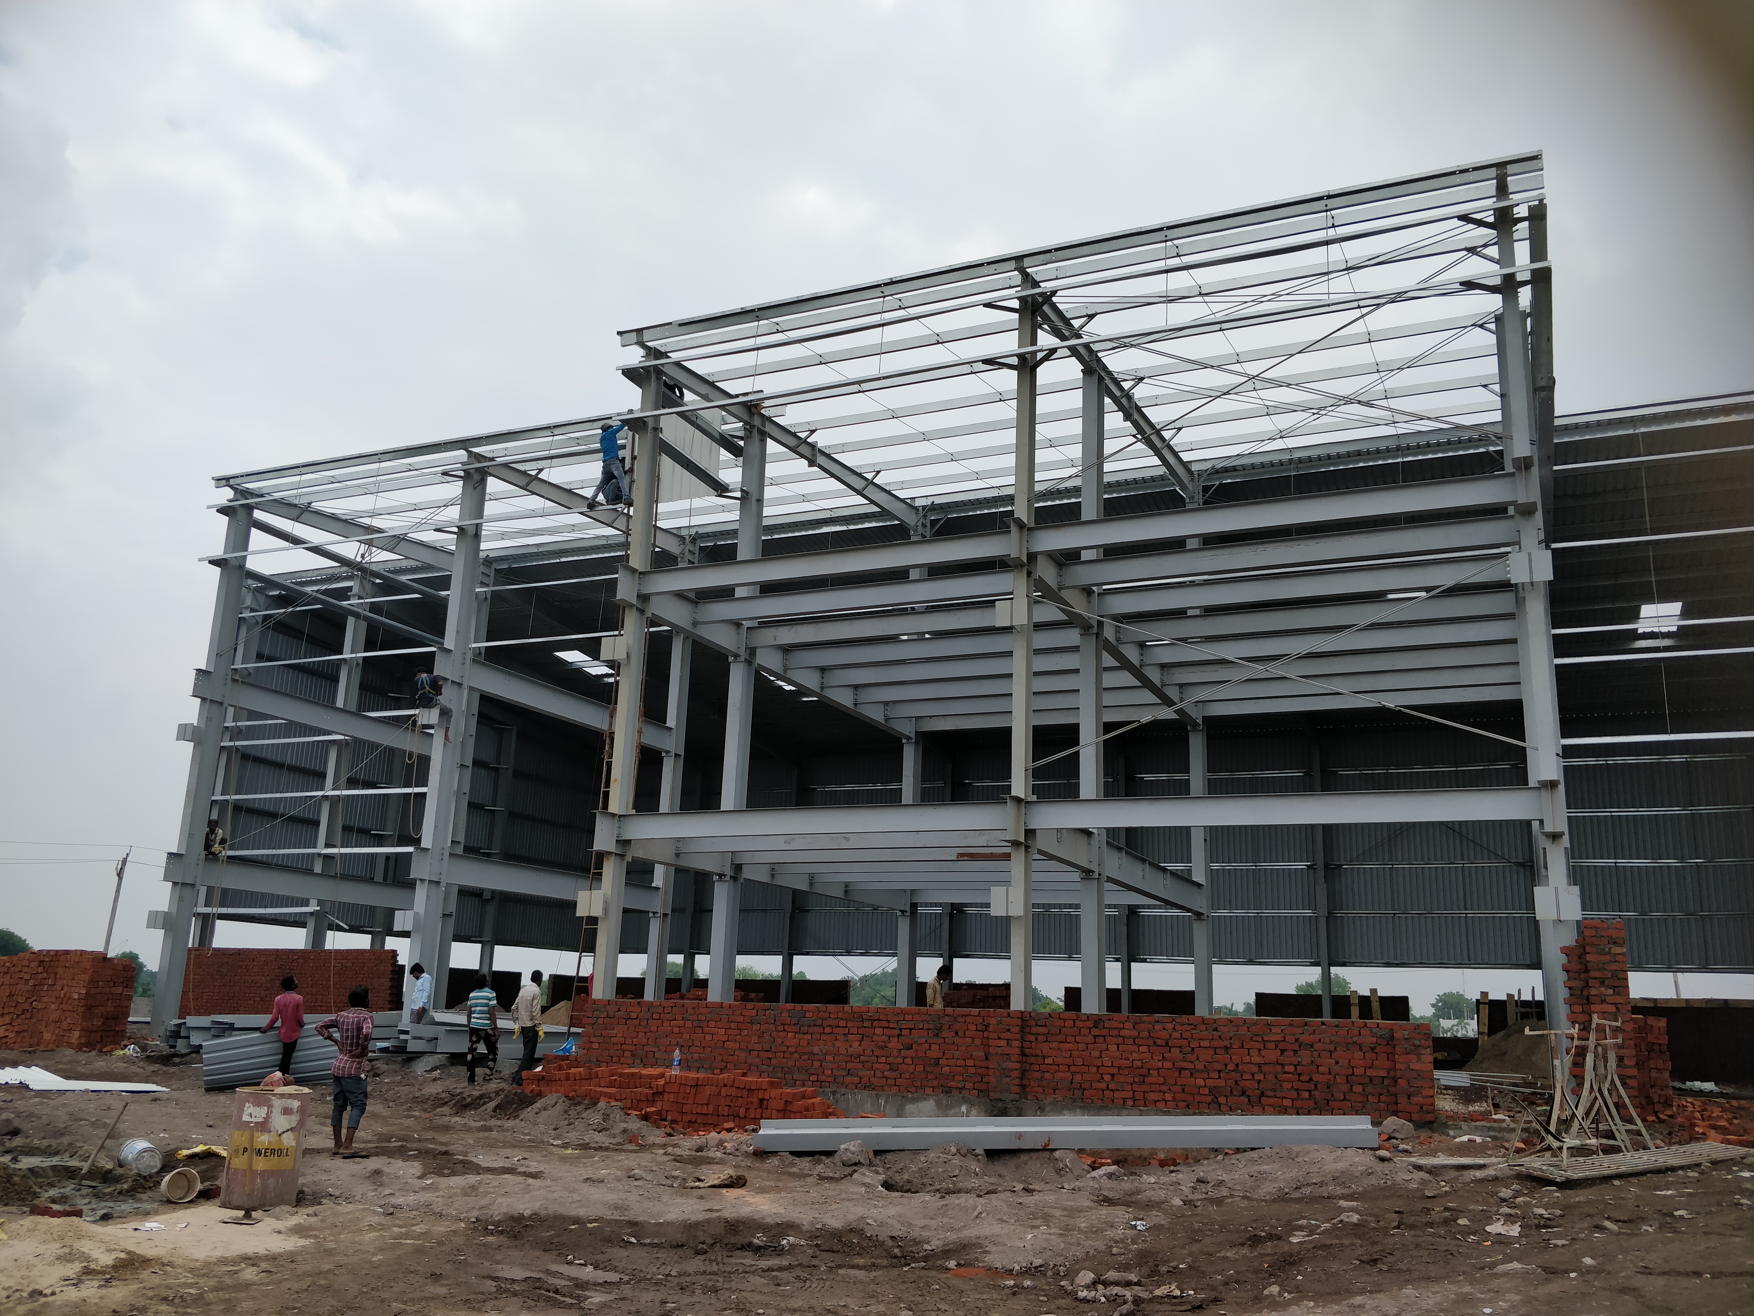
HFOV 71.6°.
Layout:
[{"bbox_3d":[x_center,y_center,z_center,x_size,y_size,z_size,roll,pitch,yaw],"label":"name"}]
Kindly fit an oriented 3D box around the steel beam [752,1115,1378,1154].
[{"bbox_3d":[2.037,5.149,13.150,6.650,0.380,0.400,1,-13,-3],"label":"steel beam"}]

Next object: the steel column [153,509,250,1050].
[{"bbox_3d":[-14.182,2.229,25.613,0.210,11.368,0.430,-4,-13,28],"label":"steel column"}]

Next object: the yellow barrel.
[{"bbox_3d":[-4.769,3.819,9.501,0.575,0.870,0.575,9,-15,-26],"label":"yellow barrel"}]

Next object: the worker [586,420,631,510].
[{"bbox_3d":[-5.086,-3.658,23.027,0.650,1.600,0.500,-6,-16,30],"label":"worker"}]

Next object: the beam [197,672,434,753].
[{"bbox_3d":[-12.666,1.418,28.590,0.220,0.520,7.236,-5,-18,28],"label":"beam"}]

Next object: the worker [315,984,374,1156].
[{"bbox_3d":[-5.406,4.172,12.381,0.520,1.660,0.400,-6,-16,31],"label":"worker"}]

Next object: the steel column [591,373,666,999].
[{"bbox_3d":[-3.817,0.754,18.842,0.210,11.020,0.330,-4,-13,28],"label":"steel column"}]

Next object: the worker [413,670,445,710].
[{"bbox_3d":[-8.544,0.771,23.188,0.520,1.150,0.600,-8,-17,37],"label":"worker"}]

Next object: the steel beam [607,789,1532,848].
[{"bbox_3d":[1.823,2.158,16.320,12.727,0.400,0.220,-4,-15,20],"label":"steel beam"}]

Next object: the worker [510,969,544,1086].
[{"bbox_3d":[-5.151,5.456,17.963,0.470,1.650,0.360,-7,-16,33],"label":"worker"}]

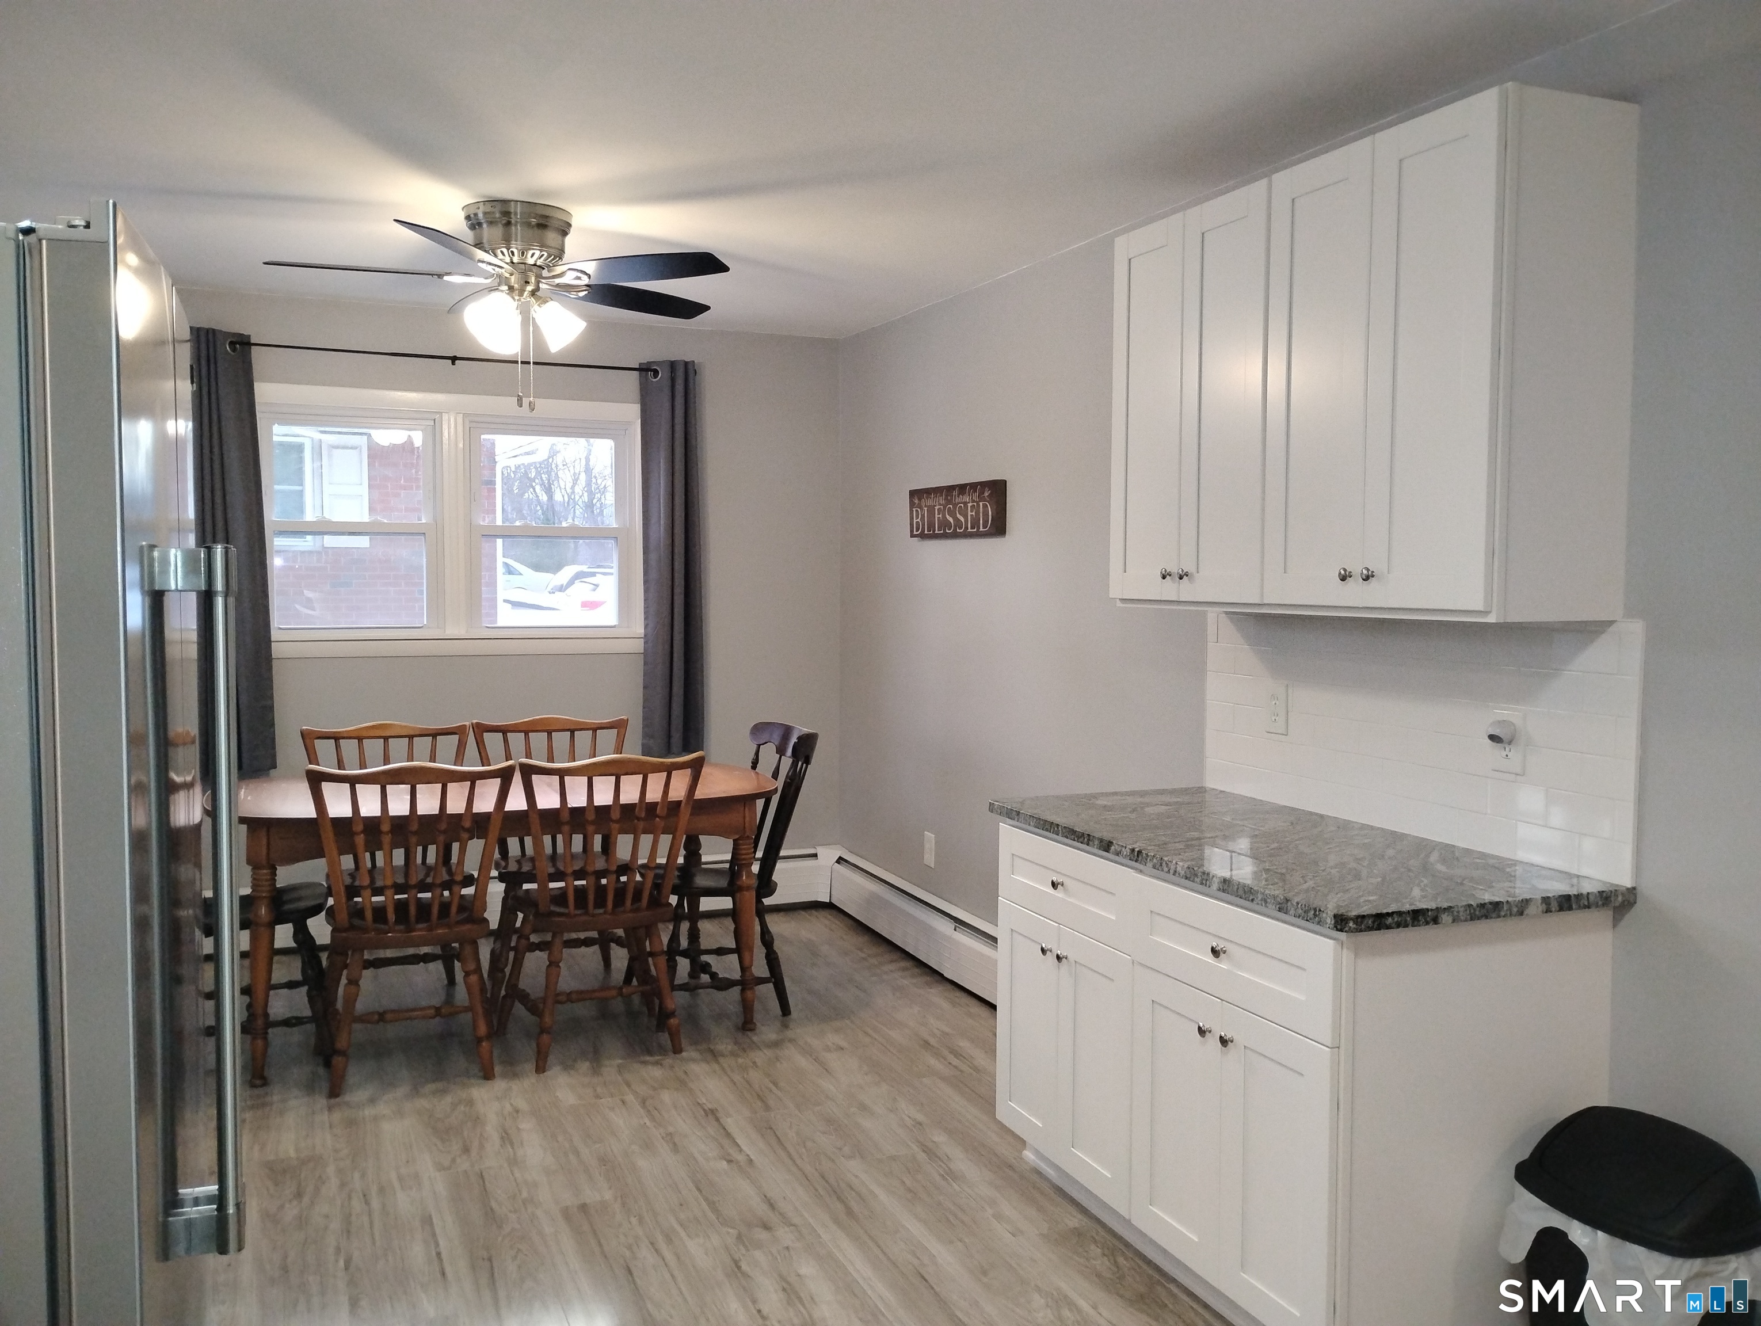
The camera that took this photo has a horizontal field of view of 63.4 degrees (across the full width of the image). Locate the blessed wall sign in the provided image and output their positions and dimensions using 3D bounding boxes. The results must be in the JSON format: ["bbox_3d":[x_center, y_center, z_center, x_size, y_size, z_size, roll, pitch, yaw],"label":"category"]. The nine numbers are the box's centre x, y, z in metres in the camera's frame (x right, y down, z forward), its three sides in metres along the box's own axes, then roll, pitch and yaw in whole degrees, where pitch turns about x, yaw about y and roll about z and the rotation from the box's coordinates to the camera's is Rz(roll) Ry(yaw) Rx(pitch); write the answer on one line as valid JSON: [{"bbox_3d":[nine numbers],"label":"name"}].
[{"bbox_3d":[0.265,-0.536,5.067,0.040,0.182,0.705,-1,4,-23],"label":"blessed wall sign"}]

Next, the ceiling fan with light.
[{"bbox_3d":[-1.008,-0.981,3.982,1.320,0.545,1.290,-1,4,-23],"label":"ceiling fan with light"}]

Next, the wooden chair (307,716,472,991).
[{"bbox_3d":[-1.613,0.682,4.747,0.555,0.930,0.530,-1,4,-23],"label":"wooden chair"}]

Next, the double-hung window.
[{"bbox_3d":[-1.641,-0.528,5.506,1.460,0.990,0.100,-1,4,-23],"label":"double-hung window"}]

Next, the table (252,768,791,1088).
[{"bbox_3d":[-1.199,0.777,4.586,1.750,0.765,1.010,-1,4,-23],"label":"table"}]

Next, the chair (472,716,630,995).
[{"bbox_3d":[-1.101,0.672,4.964,0.555,0.930,0.530,-1,4,-23],"label":"chair"}]

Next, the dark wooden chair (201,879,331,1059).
[{"bbox_3d":[-1.958,0.707,4.286,0.560,0.930,0.570,-1,4,-23],"label":"dark wooden chair"}]

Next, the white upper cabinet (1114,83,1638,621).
[{"bbox_3d":[0.964,-0.567,3.059,0.323,0.916,1.214,-1,4,-23],"label":"white upper cabinet"}]

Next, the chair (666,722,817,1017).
[{"bbox_3d":[-0.548,0.683,4.848,0.550,0.930,0.570,-1,4,-23],"label":"chair"}]

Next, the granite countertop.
[{"bbox_3d":[0.811,0.386,3.032,0.658,0.031,1.277,-1,4,-23],"label":"granite countertop"}]

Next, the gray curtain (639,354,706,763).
[{"bbox_3d":[-0.839,-0.418,5.770,0.270,1.605,0.105,-1,4,-23],"label":"gray curtain"}]

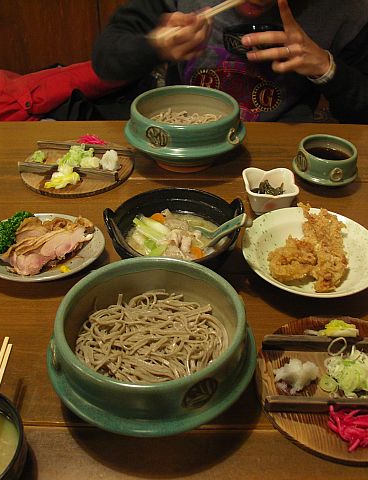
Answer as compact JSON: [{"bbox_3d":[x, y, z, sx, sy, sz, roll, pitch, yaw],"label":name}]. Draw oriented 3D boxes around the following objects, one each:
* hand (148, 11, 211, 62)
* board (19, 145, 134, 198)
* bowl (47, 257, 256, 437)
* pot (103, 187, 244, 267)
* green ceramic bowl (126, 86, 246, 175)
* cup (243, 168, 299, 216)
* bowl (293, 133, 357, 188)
[{"bbox_3d":[-0.008,-0.379,0.965,0.108,0.090,0.085,20,42,23],"label":"hand"},{"bbox_3d":[-0.180,-0.128,0.876,0.188,0.032,0.186,0,38,0],"label":"board"},{"bbox_3d":[-0.030,0.107,0.523,0.207,0.098,0.207,0,37,0],"label":"bowl"},{"bbox_3d":[-0.009,-0.004,0.686,0.184,0.076,0.166,-4,39,-6],"label":"pot"},{"bbox_3d":[0.004,-0.189,0.909,0.207,0.098,0.207,0,37,0],"label":"green ceramic bowl"},{"bbox_3d":[0.132,-0.072,0.802,0.075,0.045,0.075,-1,38,-3],"label":"cup"},{"bbox_3d":[0.237,-0.130,0.866,0.106,0.054,0.106,1,38,0],"label":"bowl"}]

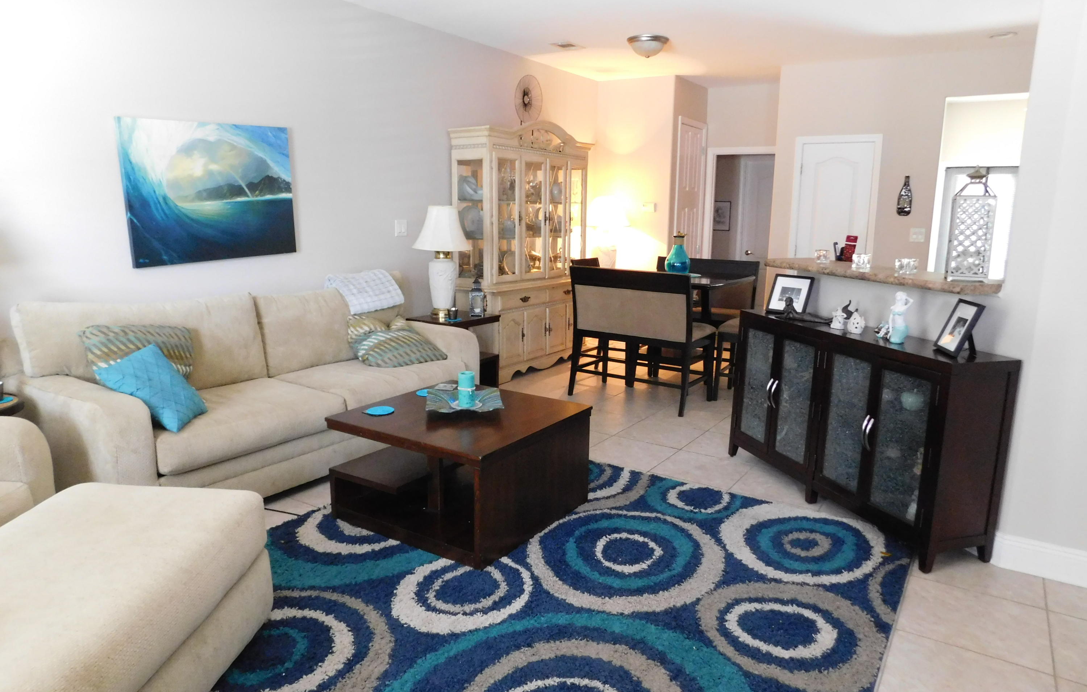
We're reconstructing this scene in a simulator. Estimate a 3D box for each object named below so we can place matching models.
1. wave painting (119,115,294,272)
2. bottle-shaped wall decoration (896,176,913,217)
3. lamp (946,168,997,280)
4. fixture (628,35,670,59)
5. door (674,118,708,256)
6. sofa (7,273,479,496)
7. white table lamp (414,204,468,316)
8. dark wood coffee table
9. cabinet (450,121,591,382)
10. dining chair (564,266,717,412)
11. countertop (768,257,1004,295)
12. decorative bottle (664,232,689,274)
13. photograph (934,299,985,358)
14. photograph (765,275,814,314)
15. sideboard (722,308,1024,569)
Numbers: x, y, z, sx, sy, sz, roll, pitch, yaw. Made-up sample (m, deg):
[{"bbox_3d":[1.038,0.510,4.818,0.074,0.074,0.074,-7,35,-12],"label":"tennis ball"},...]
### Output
[{"bbox_3d":[-1.849,-0.866,4.087,0.035,0.757,1.015,8,15,31],"label":"wave painting"},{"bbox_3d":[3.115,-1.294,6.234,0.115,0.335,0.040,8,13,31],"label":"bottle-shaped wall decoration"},{"bbox_3d":[1.859,-0.524,3.129,0.150,0.485,0.150,6,12,25],"label":"lamp"},{"bbox_3d":[0.812,-2.323,5.618,0.335,0.155,0.335,1,11,0],"label":"fixture"},{"bbox_3d":[1.597,-1.355,7.989,0.080,2.170,0.750,8,13,31],"label":"door"},{"bbox_3d":[-1.452,0.189,3.990,0.980,0.940,2.360,9,14,36],"label":"sofa"},{"bbox_3d":[-0.790,-0.639,5.529,0.440,0.855,0.440,1,11,0],"label":"white table lamp"},{"bbox_3d":[-0.378,0.543,3.436,0.885,0.470,0.880,8,13,31],"label":"dark wood coffee table"},{"bbox_3d":[-0.164,-0.855,6.362,0.450,2.120,1.600,8,13,31],"label":"cabinet"},{"bbox_3d":[0.737,-0.082,5.432,0.960,0.985,0.600,8,13,31],"label":"dining chair"},{"bbox_3d":[1.729,-0.371,3.730,0.360,0.050,1.560,-2,11,-17],"label":"countertop"},{"bbox_3d":[1.128,-0.776,6.035,0.205,0.340,0.205,8,13,31],"label":"decorative bottle"},{"bbox_3d":[1.718,-0.078,2.979,0.110,0.215,0.220,2,11,6],"label":"photograph"},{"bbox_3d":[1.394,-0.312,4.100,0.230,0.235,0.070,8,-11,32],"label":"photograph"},{"bbox_3d":[1.506,0.354,3.589,0.357,0.873,1.460,-2,12,-17],"label":"sideboard"}]

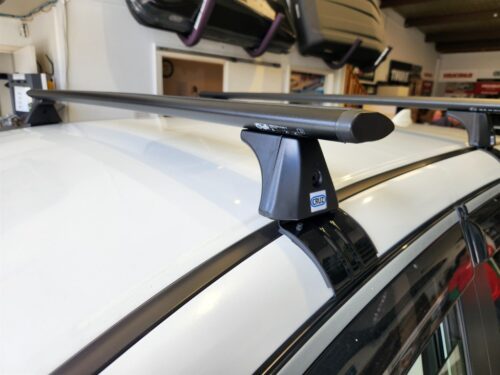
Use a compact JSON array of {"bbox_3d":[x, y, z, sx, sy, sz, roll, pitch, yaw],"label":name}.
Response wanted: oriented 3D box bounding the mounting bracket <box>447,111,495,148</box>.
[{"bbox_3d":[0.569,-0.154,0.863,0.094,0.082,0.111,-11,20,-42],"label":"mounting bracket"}]

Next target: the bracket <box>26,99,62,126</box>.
[{"bbox_3d":[-0.690,-0.257,1.137,0.098,0.082,0.111,-11,20,-42],"label":"bracket"}]

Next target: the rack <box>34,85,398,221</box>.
[{"bbox_3d":[-0.326,-0.156,0.756,0.100,0.115,1.280,-11,20,-42],"label":"rack"}]

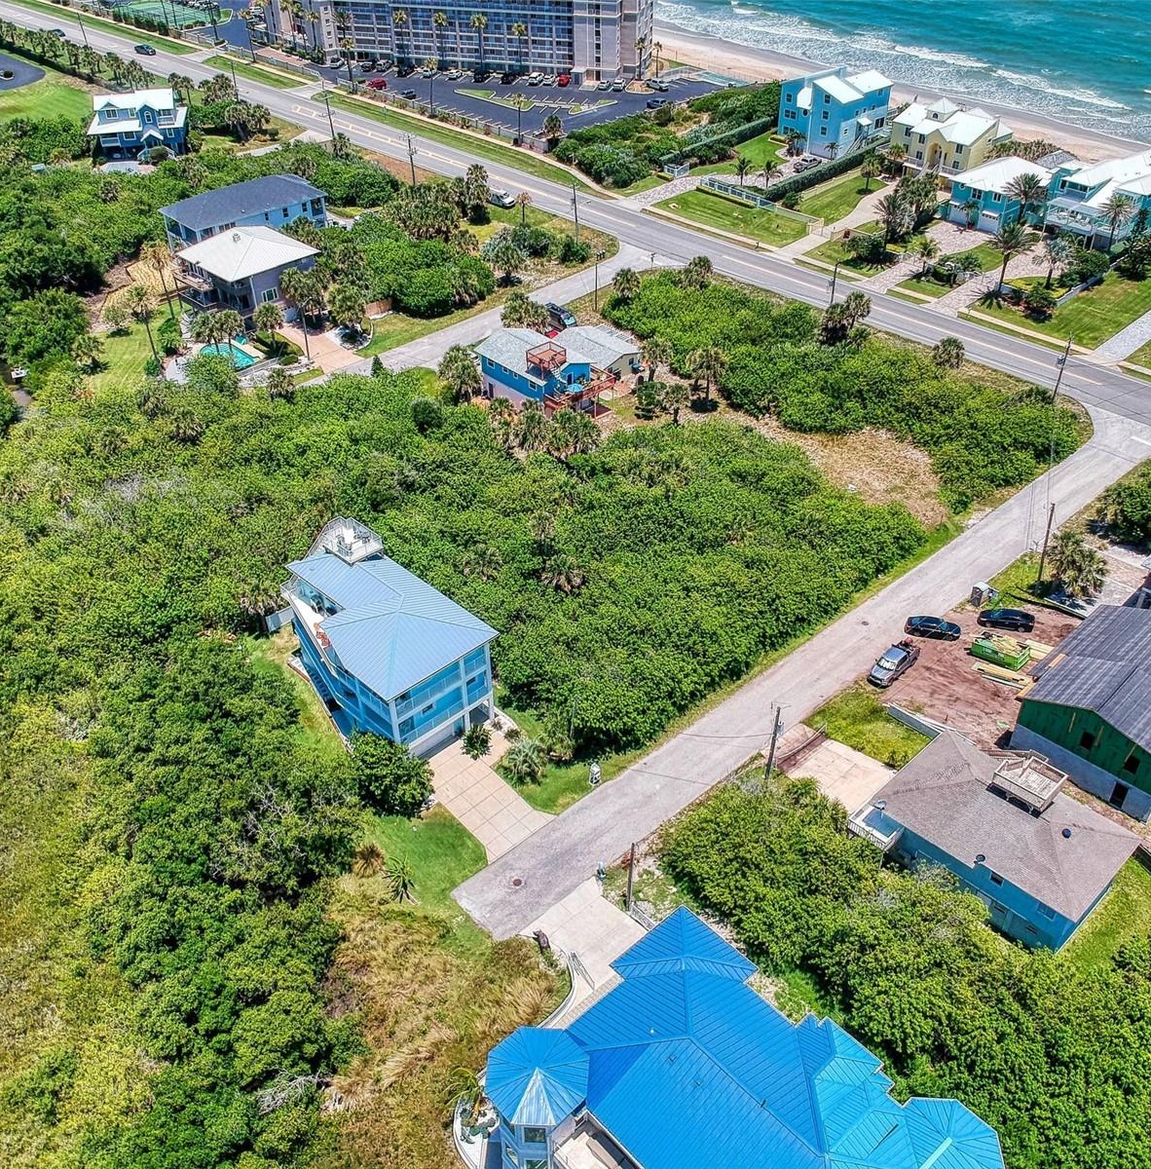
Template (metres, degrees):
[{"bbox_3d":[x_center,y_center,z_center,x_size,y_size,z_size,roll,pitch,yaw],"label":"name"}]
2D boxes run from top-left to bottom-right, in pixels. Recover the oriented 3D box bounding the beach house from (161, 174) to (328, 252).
[{"bbox_3d":[-50.132,-56.508,171.789,21.854,8.722,12.348,-31,47,-33],"label":"beach house"}]

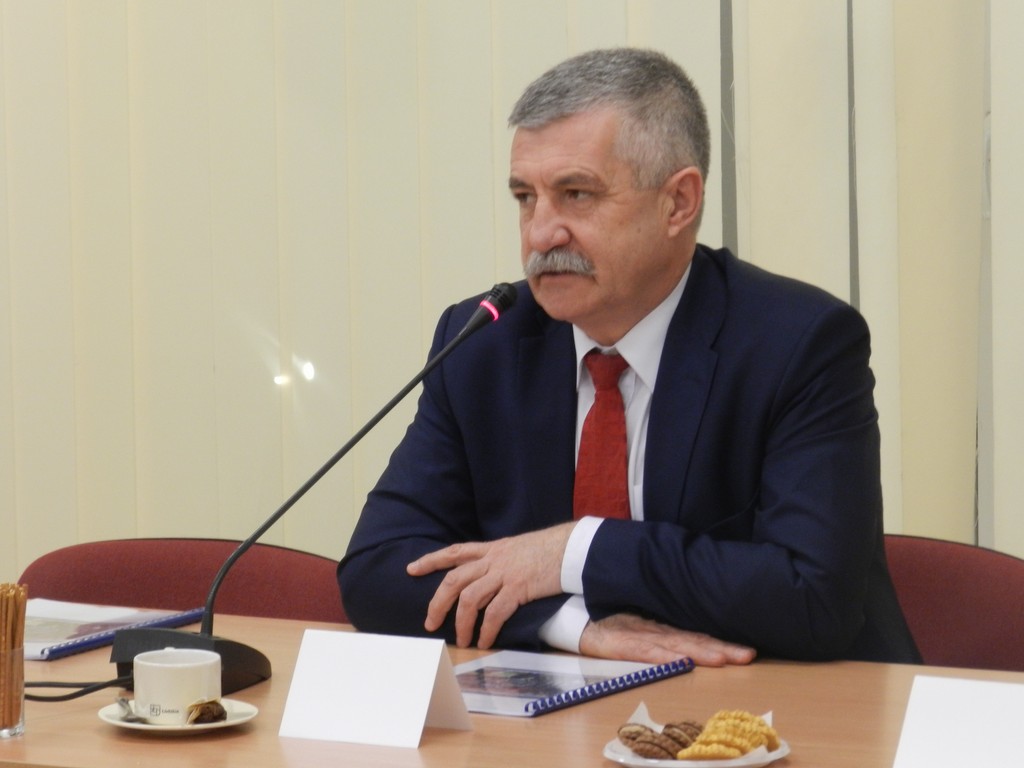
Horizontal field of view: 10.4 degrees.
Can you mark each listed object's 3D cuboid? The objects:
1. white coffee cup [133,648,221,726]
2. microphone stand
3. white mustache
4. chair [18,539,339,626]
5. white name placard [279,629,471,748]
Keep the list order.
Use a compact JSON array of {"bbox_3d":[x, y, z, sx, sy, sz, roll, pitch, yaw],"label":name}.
[{"bbox_3d":[-0.319,0.288,5.378,0.082,0.061,0.108,-2,8,-7],"label":"white coffee cup"},{"bbox_3d":[-0.199,0.101,5.538,0.401,0.404,0.134,2,8,22],"label":"microphone stand"},{"bbox_3d":[0.045,-0.120,5.620,0.090,0.030,0.027,5,10,38],"label":"white mustache"},{"bbox_3d":[-0.425,0.604,5.865,0.530,0.820,0.560,3,9,26],"label":"chair"},{"bbox_3d":[-0.133,0.284,5.335,0.148,0.094,0.097,3,9,27],"label":"white name placard"}]

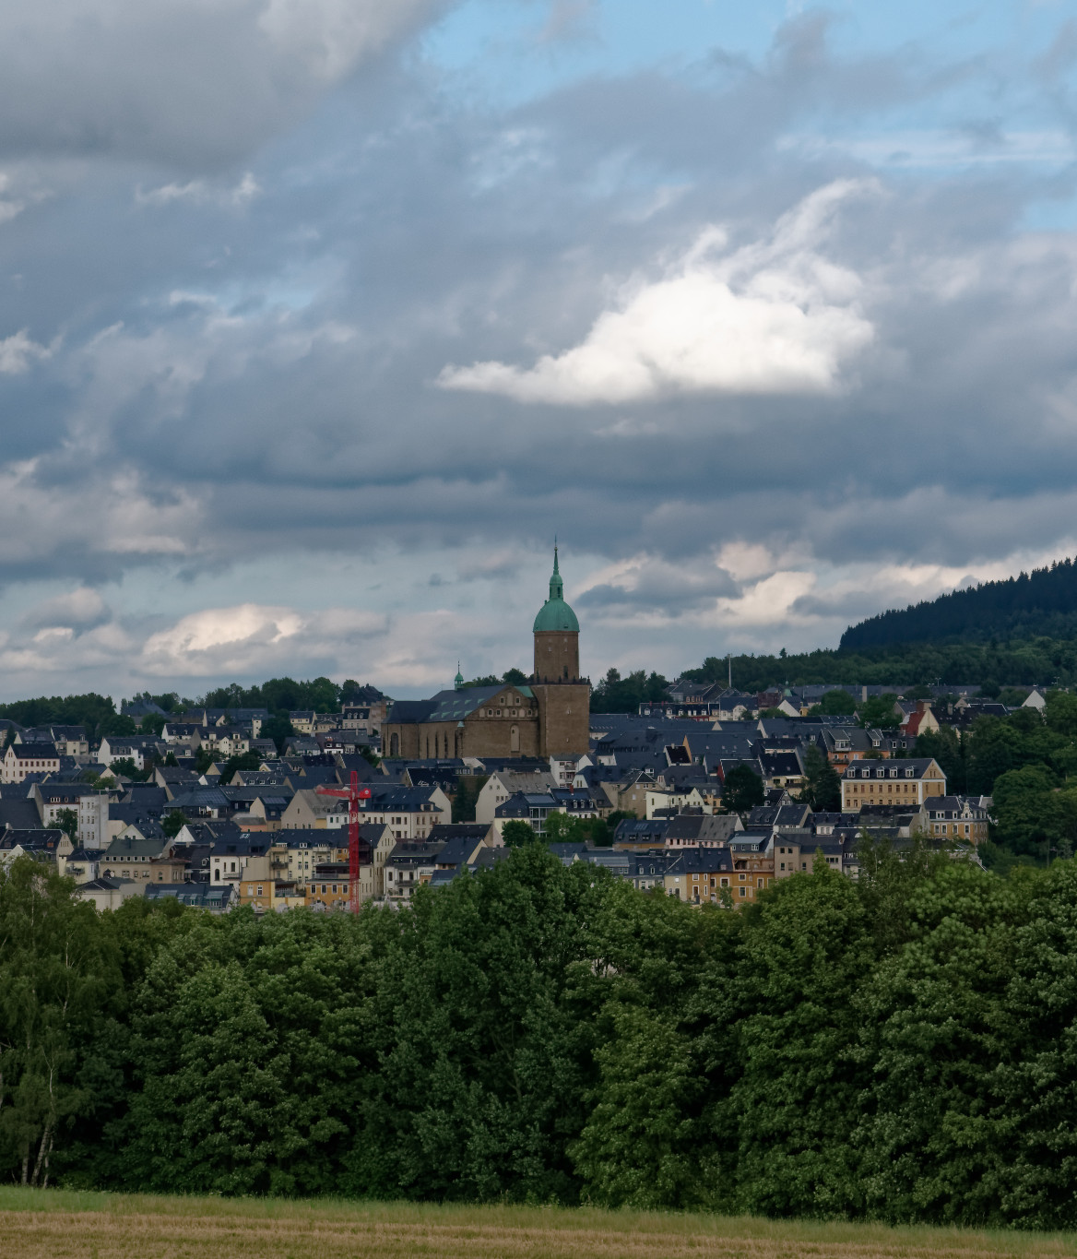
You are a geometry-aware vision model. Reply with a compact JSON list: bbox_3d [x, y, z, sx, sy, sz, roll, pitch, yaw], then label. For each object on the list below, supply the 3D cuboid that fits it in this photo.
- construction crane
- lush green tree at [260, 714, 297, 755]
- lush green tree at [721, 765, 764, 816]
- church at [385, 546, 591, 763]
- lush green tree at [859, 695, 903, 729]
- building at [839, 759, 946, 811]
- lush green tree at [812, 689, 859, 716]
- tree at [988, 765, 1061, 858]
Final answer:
[{"bbox_3d":[-48.000,54.000,770.000,2.300,39.000,37.000,0,-1,-24],"label":"construction crane"},{"bbox_3d":[-95.150,39.101,1150.000,12.500,15.500,12.500,0,-3,0],"label":"lush green tree"},{"bbox_3d":[55.400,44.010,853.200,12.000,14.400,12.000,0,-1,4],"label":"lush green tree"},{"bbox_3d":[-20.597,12.363,925.000,43.000,77.000,68.000,1,-3,-28],"label":"church"},{"bbox_3d":[112.020,27.534,1030.000,14.000,12.000,13.000,0,-3,0],"label":"lush green tree"},{"bbox_3d":[97.183,43.256,862.000,25.000,15.300,12.000,-2,-3,38],"label":"building"},{"bbox_3d":[110.970,27.820,1174.770,17.620,11.570,17.620,0,-1,5],"label":"lush green tree"},{"bbox_3d":[119.070,45.010,770.860,18.070,23.500,18.070,0,-1,9],"label":"tree"}]

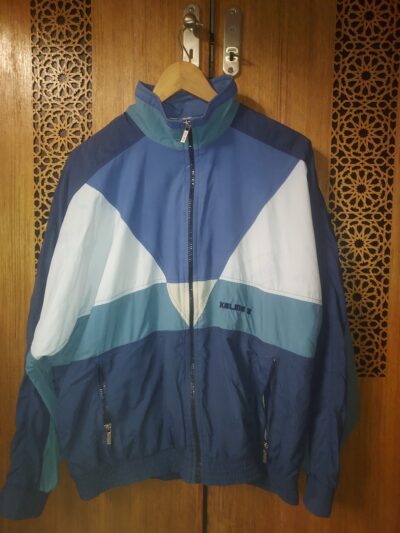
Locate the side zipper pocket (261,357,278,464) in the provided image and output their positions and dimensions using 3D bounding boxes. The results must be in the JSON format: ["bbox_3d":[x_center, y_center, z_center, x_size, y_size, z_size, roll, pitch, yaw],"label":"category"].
[{"bbox_3d":[0.137,0.284,0.730,0.027,0.212,0.020,3,5,-6],"label":"side zipper pocket"}]

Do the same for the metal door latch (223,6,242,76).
[{"bbox_3d":[0.066,-0.458,0.752,0.037,0.143,0.014,1,4,2],"label":"metal door latch"}]

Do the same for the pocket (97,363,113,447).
[{"bbox_3d":[-0.190,0.274,0.735,0.024,0.168,0.020,-4,5,8],"label":"pocket"}]

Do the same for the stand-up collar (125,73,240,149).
[{"bbox_3d":[-0.033,-0.290,0.695,0.215,0.145,0.125,1,4,2],"label":"stand-up collar"}]

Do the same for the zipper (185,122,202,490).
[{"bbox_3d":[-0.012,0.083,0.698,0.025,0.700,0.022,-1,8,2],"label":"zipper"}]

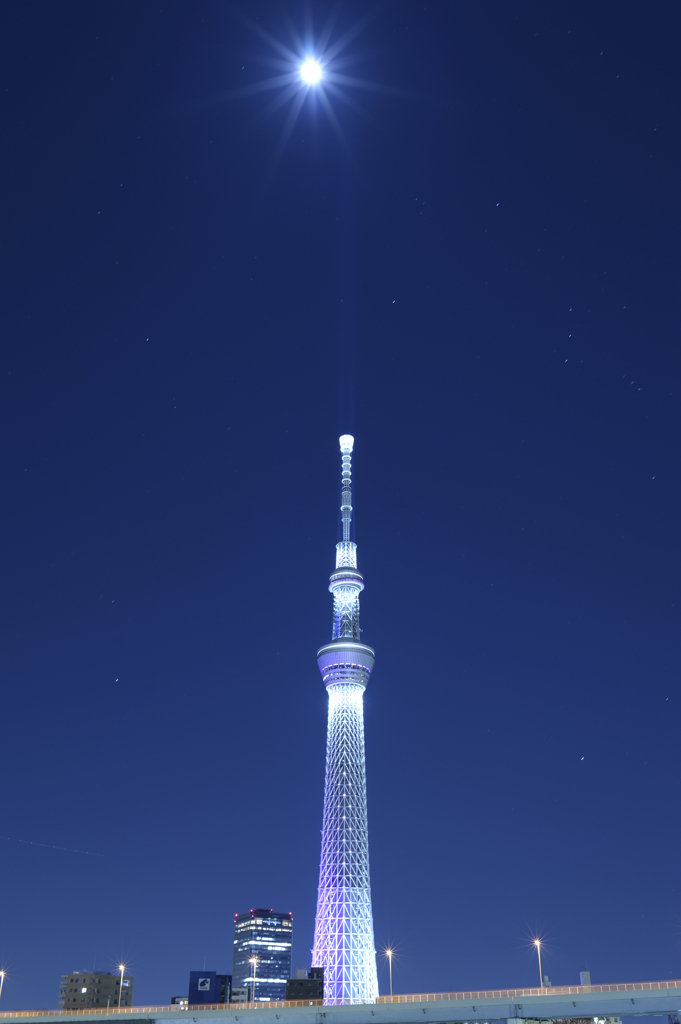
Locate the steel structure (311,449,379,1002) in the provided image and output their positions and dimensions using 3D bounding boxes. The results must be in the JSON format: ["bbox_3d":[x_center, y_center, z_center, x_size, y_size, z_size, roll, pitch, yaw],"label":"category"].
[{"bbox_3d":[5.976,187.326,948.413,68.000,634.000,66.000,0,-30,0],"label":"steel structure"}]

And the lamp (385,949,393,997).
[{"bbox_3d":[10.839,101.050,215.348,0.500,11.000,1.400,-17,-34,27],"label":"lamp"}]

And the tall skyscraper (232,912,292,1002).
[{"bbox_3d":[-77.411,477.608,975.771,43.000,158.000,42.000,15,-33,-23],"label":"tall skyscraper"}]

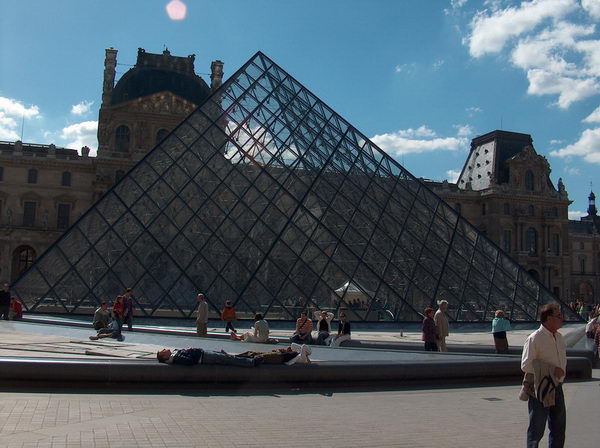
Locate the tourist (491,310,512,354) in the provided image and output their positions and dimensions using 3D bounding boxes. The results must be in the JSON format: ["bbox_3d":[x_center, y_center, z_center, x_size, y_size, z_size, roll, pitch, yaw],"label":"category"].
[{"bbox_3d":[5.302,3.078,16.914,0.480,1.540,0.420,-2,-7,27],"label":"tourist"}]

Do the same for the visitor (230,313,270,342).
[{"bbox_3d":[-1.345,2.813,17.400,1.020,0.800,0.500,-1,-7,25],"label":"visitor"}]

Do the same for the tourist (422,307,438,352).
[{"bbox_3d":[3.373,2.962,16.611,0.360,1.600,0.480,-2,-7,26],"label":"tourist"}]

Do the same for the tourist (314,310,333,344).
[{"bbox_3d":[0.706,3.229,18.828,0.640,1.300,0.750,0,-7,14],"label":"tourist"}]

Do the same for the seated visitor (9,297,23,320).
[{"bbox_3d":[-11.186,3.482,25.131,0.520,1.250,0.750,-3,-8,37],"label":"seated visitor"}]

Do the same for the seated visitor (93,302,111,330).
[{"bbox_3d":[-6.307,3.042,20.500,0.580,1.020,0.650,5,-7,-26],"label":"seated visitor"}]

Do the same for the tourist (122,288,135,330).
[{"bbox_3d":[-5.583,2.983,20.903,0.420,1.740,0.500,-2,-7,26],"label":"tourist"}]

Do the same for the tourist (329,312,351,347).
[{"bbox_3d":[1.149,3.220,18.629,0.520,1.280,0.800,-3,-8,33],"label":"tourist"}]

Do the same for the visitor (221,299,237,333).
[{"bbox_3d":[-3.268,4.219,29.117,0.550,1.480,0.450,5,-8,-30],"label":"visitor"}]

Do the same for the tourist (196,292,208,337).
[{"bbox_3d":[-3.000,2.997,19.705,0.400,1.720,0.500,-1,-7,21],"label":"tourist"}]

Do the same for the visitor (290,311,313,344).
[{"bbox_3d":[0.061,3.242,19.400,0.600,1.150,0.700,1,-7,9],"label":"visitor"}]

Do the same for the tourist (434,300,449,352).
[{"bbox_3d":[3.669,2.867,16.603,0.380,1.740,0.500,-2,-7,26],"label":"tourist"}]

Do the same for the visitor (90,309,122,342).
[{"bbox_3d":[-4.956,2.613,16.400,0.780,0.770,0.550,0,-7,15],"label":"visitor"}]

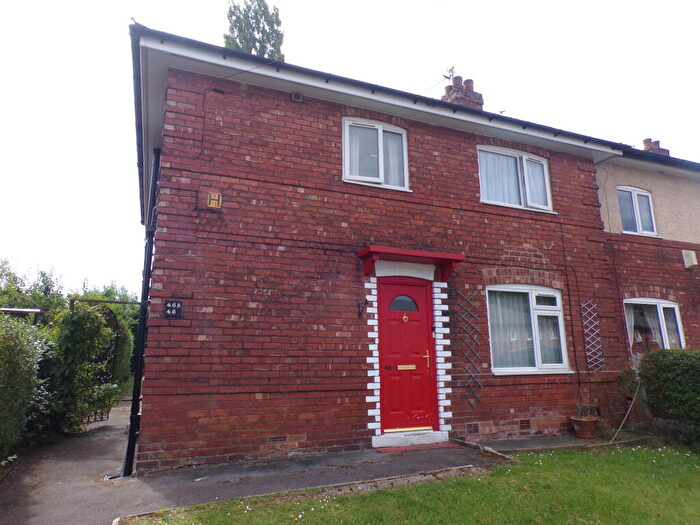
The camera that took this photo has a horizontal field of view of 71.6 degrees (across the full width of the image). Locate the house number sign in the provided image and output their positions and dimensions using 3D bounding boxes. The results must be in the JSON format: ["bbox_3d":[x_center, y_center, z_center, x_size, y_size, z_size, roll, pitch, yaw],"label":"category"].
[{"bbox_3d":[-1.999,0.525,5.502,0.194,0.201,0.020,5,-14,-23],"label":"house number sign"}]

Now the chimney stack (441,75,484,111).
[{"bbox_3d":[2.891,-4.129,12.770,0.870,1.390,0.880,5,-14,-23],"label":"chimney stack"}]

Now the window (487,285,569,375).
[{"bbox_3d":[2.765,1.028,7.573,1.595,1.404,0.140,5,-14,-23],"label":"window"}]

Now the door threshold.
[{"bbox_3d":[0.754,2.316,6.388,1.145,0.146,0.250,5,-14,-23],"label":"door threshold"}]

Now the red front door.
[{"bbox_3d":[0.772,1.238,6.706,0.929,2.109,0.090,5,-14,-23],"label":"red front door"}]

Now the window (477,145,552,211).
[{"bbox_3d":[2.773,-1.393,8.137,1.587,1.085,0.160,5,-14,-23],"label":"window"}]

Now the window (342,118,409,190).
[{"bbox_3d":[0.376,-1.589,7.138,1.115,1.085,0.140,5,-14,-23],"label":"window"}]

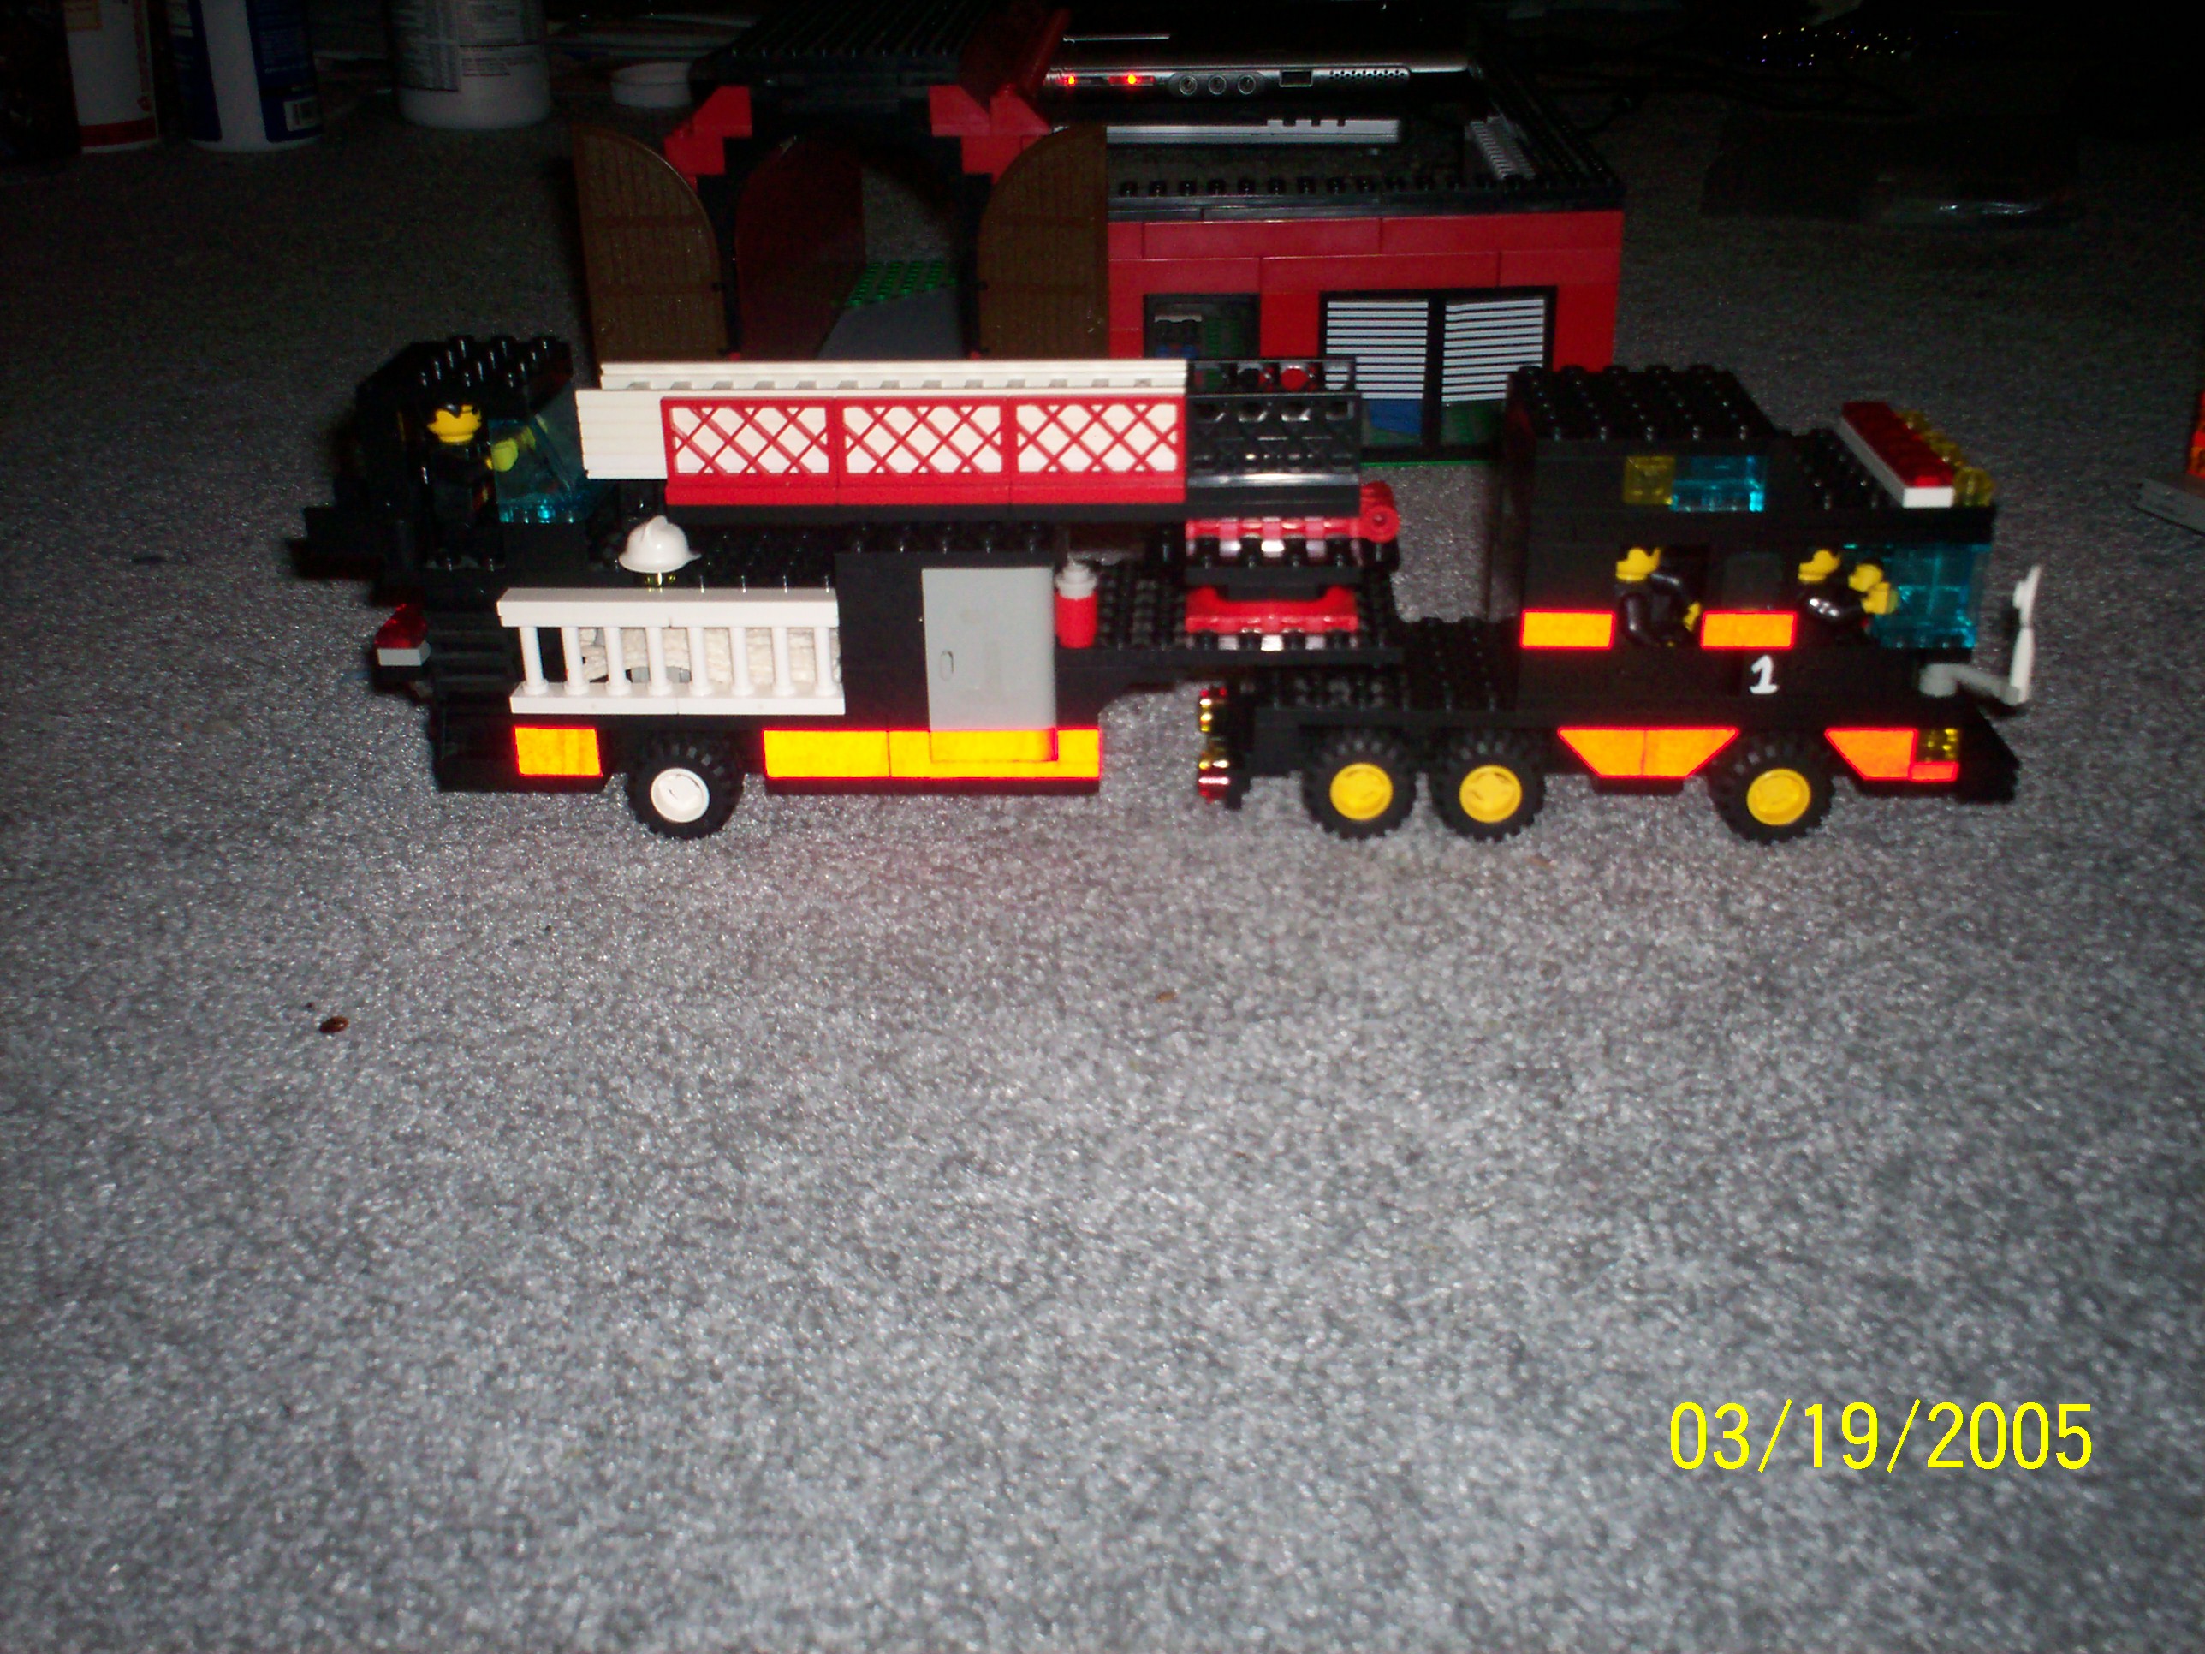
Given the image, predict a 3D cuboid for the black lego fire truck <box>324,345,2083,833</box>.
[{"bbox_3d":[0.010,-0.048,0.441,0.321,0.089,0.050,0,26,4],"label":"black lego fire truck"}]

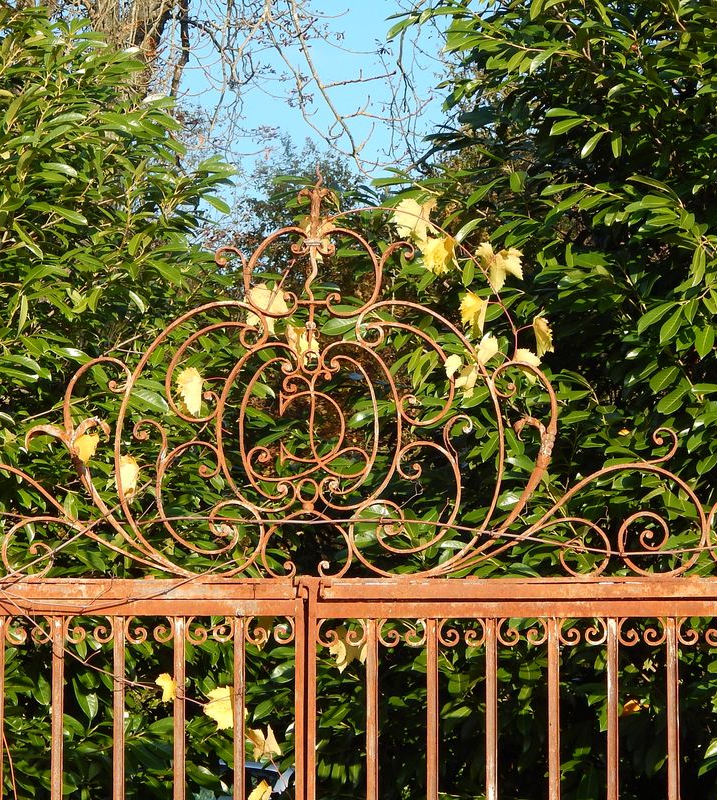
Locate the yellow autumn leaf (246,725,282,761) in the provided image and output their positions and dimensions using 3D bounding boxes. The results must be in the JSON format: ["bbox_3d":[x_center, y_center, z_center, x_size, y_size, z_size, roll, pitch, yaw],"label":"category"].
[{"bbox_3d":[-0.193,0.703,4.800,0.074,0.076,0.045,0,-5,0],"label":"yellow autumn leaf"}]

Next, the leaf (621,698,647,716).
[{"bbox_3d":[0.639,0.709,5.400,0.065,0.042,0.045,0,-5,0],"label":"leaf"}]

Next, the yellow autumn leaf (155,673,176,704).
[{"bbox_3d":[-0.391,0.588,4.780,0.047,0.063,0.030,0,-5,0],"label":"yellow autumn leaf"}]

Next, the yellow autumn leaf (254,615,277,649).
[{"bbox_3d":[-0.193,0.475,4.870,0.050,0.091,0.040,0,-5,0],"label":"yellow autumn leaf"}]

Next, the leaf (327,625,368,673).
[{"bbox_3d":[-0.019,0.518,4.870,0.091,0.102,0.050,0,-5,0],"label":"leaf"}]

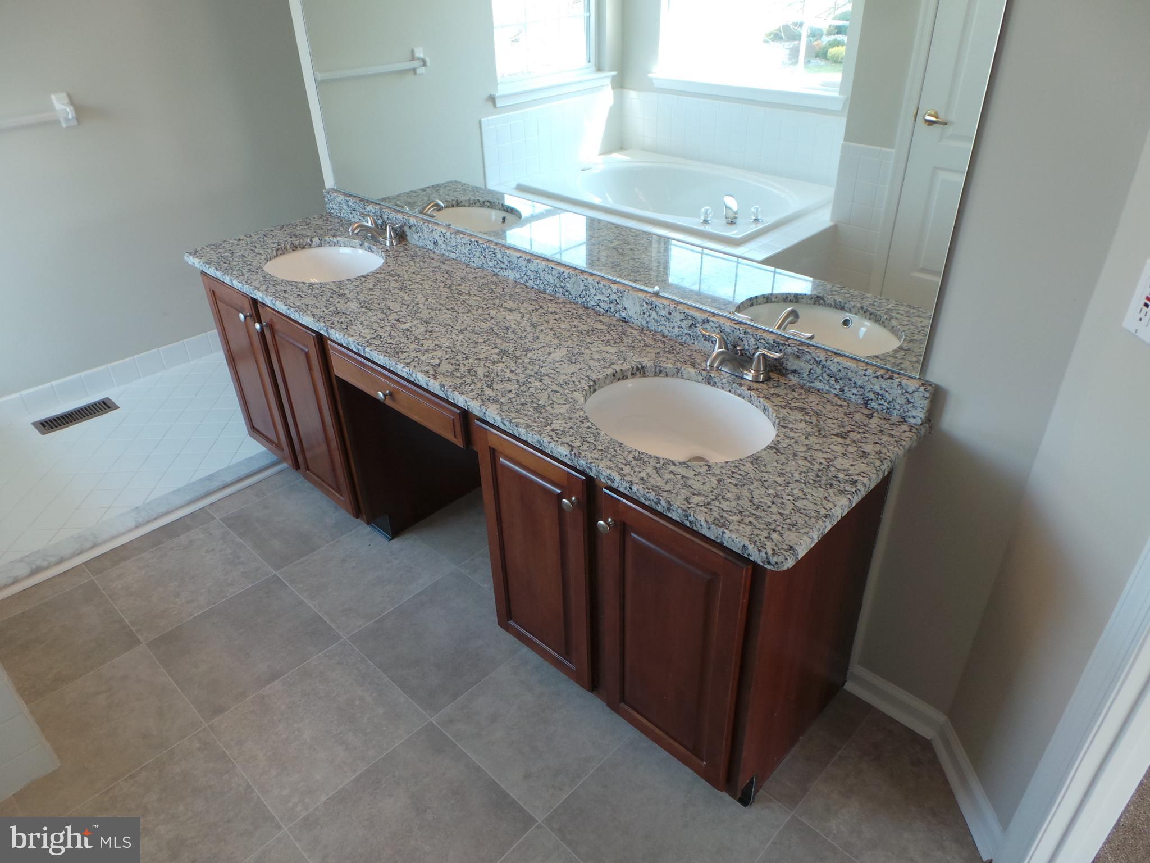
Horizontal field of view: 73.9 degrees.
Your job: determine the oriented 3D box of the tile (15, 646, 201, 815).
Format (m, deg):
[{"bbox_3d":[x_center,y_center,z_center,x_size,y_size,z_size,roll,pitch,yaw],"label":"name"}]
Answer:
[{"bbox_3d":[-1.222,0.764,1.946,0.403,0.010,0.403,26,41,36],"label":"tile"}]

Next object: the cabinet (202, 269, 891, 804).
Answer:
[{"bbox_3d":[-0.280,0.051,2.275,2.188,0.800,0.534,26,41,36],"label":"cabinet"}]

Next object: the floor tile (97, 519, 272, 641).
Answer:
[{"bbox_3d":[-1.236,0.460,2.428,0.403,0.010,0.403,26,41,36],"label":"floor tile"}]

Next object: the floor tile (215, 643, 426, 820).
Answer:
[{"bbox_3d":[-0.652,0.745,1.951,0.403,0.010,0.403,26,41,36],"label":"floor tile"}]

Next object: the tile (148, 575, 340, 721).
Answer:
[{"bbox_3d":[-0.944,0.603,2.190,0.403,0.010,0.403,26,41,36],"label":"tile"}]

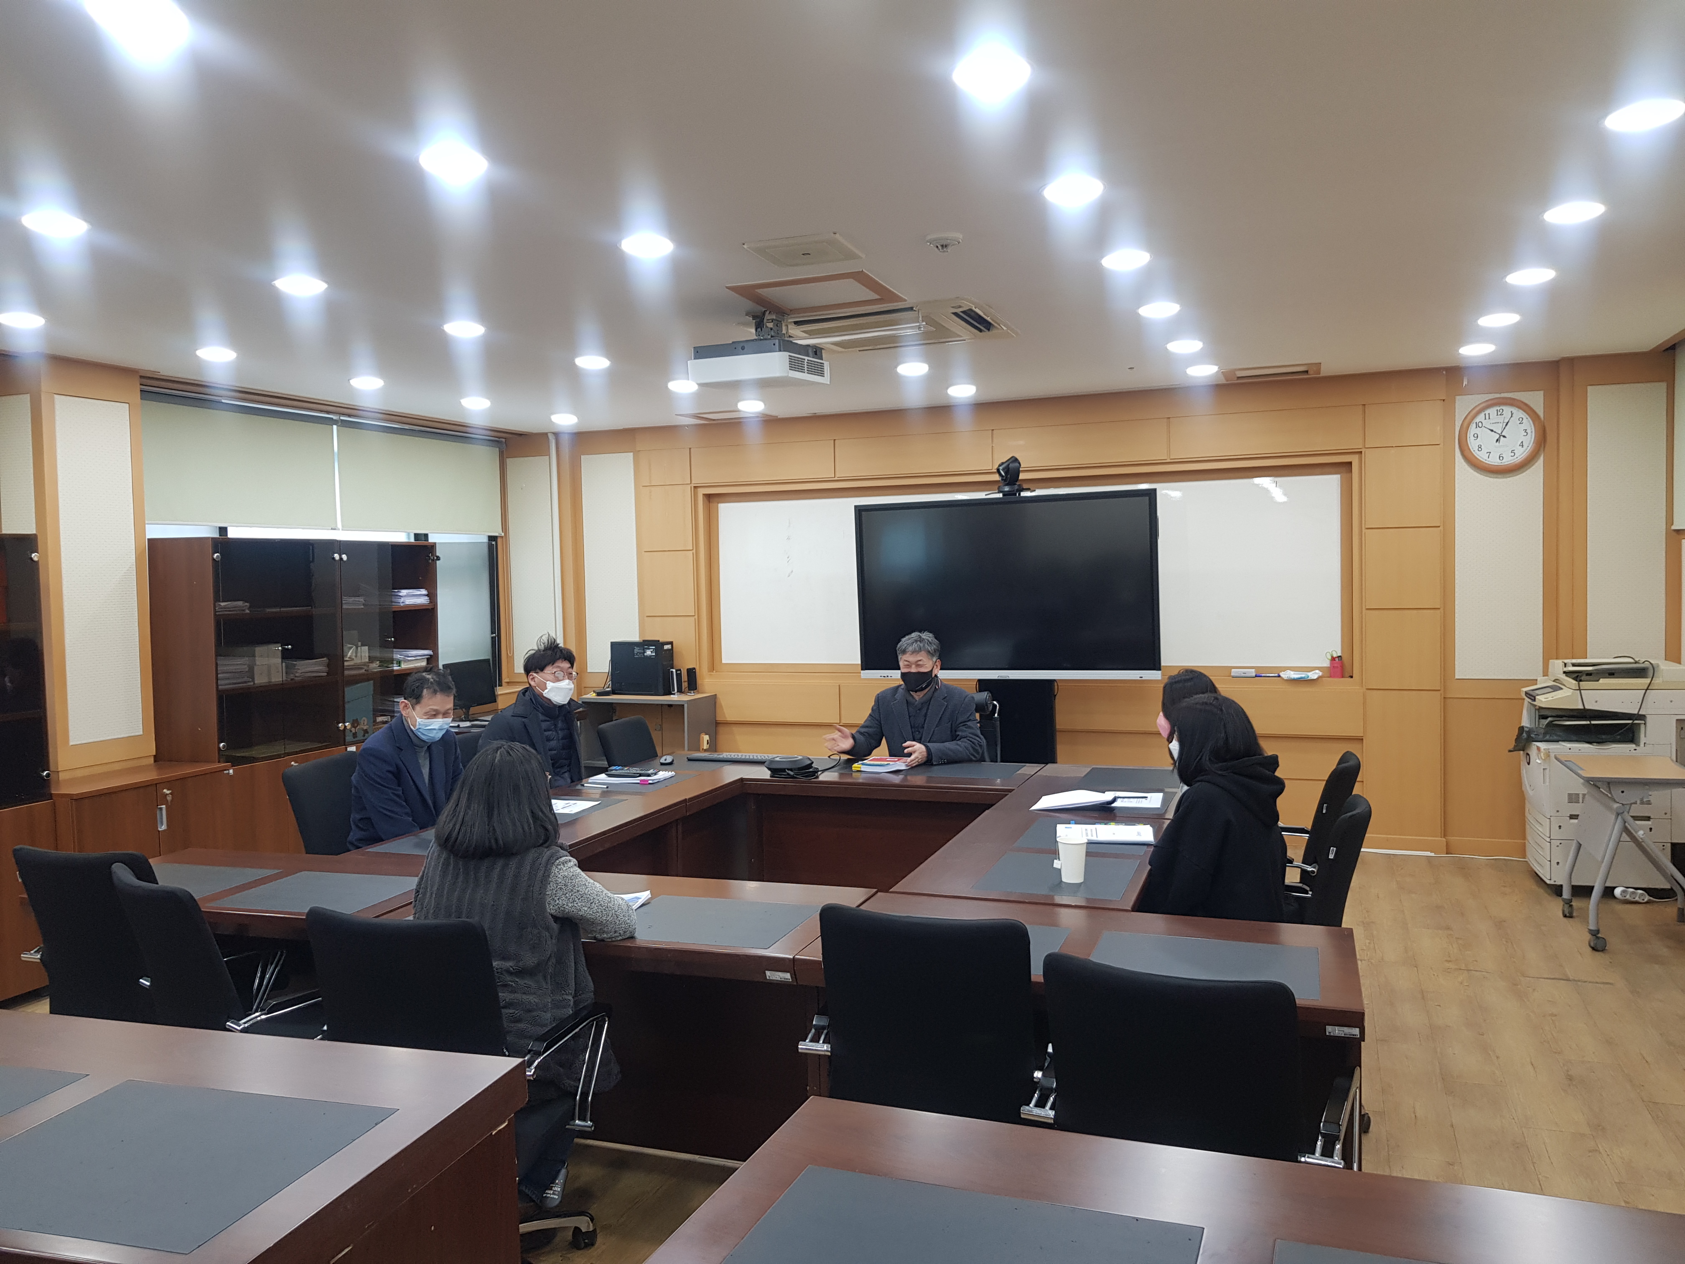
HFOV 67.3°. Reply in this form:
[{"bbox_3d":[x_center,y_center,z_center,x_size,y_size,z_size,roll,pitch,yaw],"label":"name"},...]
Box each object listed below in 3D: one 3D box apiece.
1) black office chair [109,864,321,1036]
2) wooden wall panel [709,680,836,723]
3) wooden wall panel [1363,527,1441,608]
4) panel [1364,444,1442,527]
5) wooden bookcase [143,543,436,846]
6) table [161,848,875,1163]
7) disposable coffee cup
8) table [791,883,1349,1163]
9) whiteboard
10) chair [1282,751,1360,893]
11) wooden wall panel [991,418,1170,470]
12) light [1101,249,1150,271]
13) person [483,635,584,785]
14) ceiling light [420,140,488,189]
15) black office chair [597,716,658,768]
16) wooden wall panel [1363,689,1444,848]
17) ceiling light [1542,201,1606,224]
[{"bbox_3d":[-1.518,1.047,3.358,0.580,0.910,0.600,1,4,39],"label":"black office chair"},{"bbox_3d":[-0.460,0.462,8.274,0.934,0.268,0.020,0,3,21],"label":"wooden wall panel"},{"bbox_3d":[3.002,-0.347,6.783,0.372,0.438,0.025,0,3,21],"label":"wooden wall panel"},{"bbox_3d":[3.036,-0.786,6.856,0.386,0.437,0.020,0,3,21],"label":"panel"},{"bbox_3d":[-2.898,0.455,6.934,0.400,1.877,1.680,0,2,20],"label":"wooden bookcase"},{"bbox_3d":[-1.148,1.110,3.614,2.420,0.740,0.620,0,3,19],"label":"table"},{"bbox_3d":[0.644,0.639,3.522,0.084,0.117,0.084,-1,3,0],"label":"disposable coffee cup"},{"bbox_3d":[0.566,1.105,3.009,1.225,0.740,0.620,0,2,22],"label":"table"},{"bbox_3d":[0.975,-0.324,7.654,3.796,1.051,0.040,0,3,21],"label":"whiteboard"},{"bbox_3d":[1.445,0.903,4.272,0.600,0.970,0.570,0,3,21],"label":"chair"},{"bbox_3d":[1.373,-1.100,7.400,1.035,0.228,0.030,0,3,21],"label":"wooden wall panel"},{"bbox_3d":[1.004,-1.319,4.497,0.160,0.030,0.160,0,2,20],"label":"light"},{"bbox_3d":[-1.321,0.717,5.771,0.750,1.380,0.520,0,2,26],"label":"person"},{"bbox_3d":[-0.942,-1.135,3.065,0.155,0.030,0.155,0,3,21],"label":"ceiling light"},{"bbox_3d":[-0.822,0.887,6.073,0.600,0.900,0.580,0,3,21],"label":"black office chair"},{"bbox_3d":[3.075,0.751,6.931,0.393,0.868,0.020,0,3,21],"label":"wooden wall panel"},{"bbox_3d":[2.110,-1.200,3.645,0.175,0.030,0.175,0,3,21],"label":"ceiling light"}]

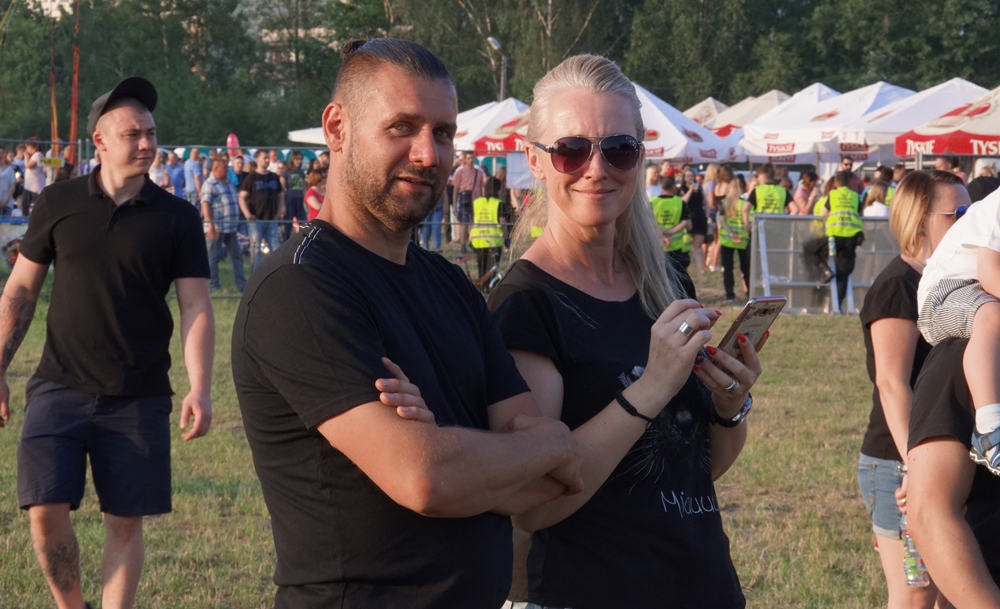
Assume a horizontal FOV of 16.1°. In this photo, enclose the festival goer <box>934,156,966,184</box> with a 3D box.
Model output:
[{"bbox_3d":[5.891,-1.011,46.031,0.350,1.850,0.520,0,2,-28],"label":"festival goer"}]

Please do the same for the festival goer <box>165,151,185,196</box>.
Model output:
[{"bbox_3d":[-5.942,-1.920,64.500,0.480,1.750,0.320,1,2,18],"label":"festival goer"}]

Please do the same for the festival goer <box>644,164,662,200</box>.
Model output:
[{"bbox_3d":[2.460,-1.379,56.529,0.340,1.690,0.470,3,2,30],"label":"festival goer"}]

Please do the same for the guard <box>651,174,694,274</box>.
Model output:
[{"bbox_3d":[2.111,-0.739,43.800,0.520,1.720,0.360,1,2,18],"label":"guard"}]

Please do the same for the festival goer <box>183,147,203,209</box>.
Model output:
[{"bbox_3d":[-5.325,-1.826,61.000,0.360,1.760,0.480,-1,2,-34],"label":"festival goer"}]

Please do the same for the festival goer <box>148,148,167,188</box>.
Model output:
[{"bbox_3d":[-5.808,-1.783,60.000,0.360,1.690,0.450,1,2,24],"label":"festival goer"}]

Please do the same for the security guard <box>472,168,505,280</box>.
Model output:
[{"bbox_3d":[-0.157,-0.934,48.028,0.500,1.630,0.360,1,2,-11],"label":"security guard"}]

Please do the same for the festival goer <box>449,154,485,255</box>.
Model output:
[{"bbox_3d":[-0.567,-1.828,63.531,0.580,1.800,0.360,1,2,-7],"label":"festival goer"}]

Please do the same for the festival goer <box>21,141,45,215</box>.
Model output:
[{"bbox_3d":[-7.657,-1.822,58.030,0.420,1.750,0.480,1,2,-18],"label":"festival goer"}]

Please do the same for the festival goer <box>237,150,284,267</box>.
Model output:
[{"bbox_3d":[-3.313,-1.229,49.000,0.600,1.830,0.360,-1,2,-16],"label":"festival goer"}]

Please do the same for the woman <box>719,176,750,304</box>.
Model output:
[{"bbox_3d":[3.071,-0.846,46.300,0.440,1.630,0.380,-1,2,-20],"label":"woman"}]

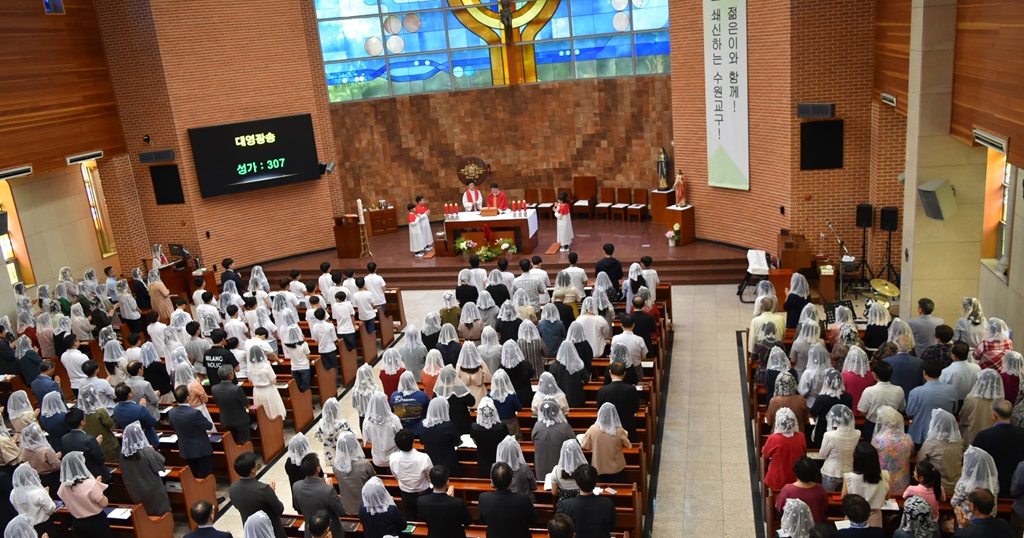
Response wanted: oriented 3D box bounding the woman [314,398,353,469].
[{"bbox_3d":[-2.102,2.294,9.499,0.450,1.540,0.360,-1,17,17],"label":"woman"}]

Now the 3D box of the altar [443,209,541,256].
[{"bbox_3d":[-0.504,-0.953,20.315,2.278,0.926,1.170,-2,16,15],"label":"altar"}]

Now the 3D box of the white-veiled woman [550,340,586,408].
[{"bbox_3d":[0.784,1.695,10.474,0.450,1.570,0.360,-2,17,15],"label":"white-veiled woman"}]

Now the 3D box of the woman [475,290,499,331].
[{"bbox_3d":[-0.358,1.136,13.752,0.460,1.573,0.380,-3,15,10],"label":"woman"}]

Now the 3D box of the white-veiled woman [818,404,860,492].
[{"bbox_3d":[3.396,2.133,8.035,0.450,1.575,0.360,-2,17,12],"label":"white-veiled woman"}]

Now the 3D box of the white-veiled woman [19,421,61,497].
[{"bbox_3d":[-5.945,2.680,9.912,0.470,1.544,0.420,0,16,19],"label":"white-veiled woman"}]

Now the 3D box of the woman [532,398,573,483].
[{"bbox_3d":[0.539,2.235,9.072,0.490,1.603,0.420,-2,16,15],"label":"woman"}]

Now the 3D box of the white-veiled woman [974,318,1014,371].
[{"bbox_3d":[6.106,1.353,9.767,0.470,1.565,0.380,-2,17,12],"label":"white-veiled woman"}]

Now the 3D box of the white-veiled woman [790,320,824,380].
[{"bbox_3d":[4.170,1.465,10.818,0.460,1.595,0.380,-5,15,3],"label":"white-veiled woman"}]

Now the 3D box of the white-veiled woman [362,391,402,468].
[{"bbox_3d":[-1.468,2.202,9.221,0.460,1.613,0.370,-2,16,15],"label":"white-veiled woman"}]

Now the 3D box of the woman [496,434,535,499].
[{"bbox_3d":[0.090,2.501,8.329,0.450,1.562,0.400,-2,16,15],"label":"woman"}]

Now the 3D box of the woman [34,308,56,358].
[{"bbox_3d":[-8.532,1.552,14.392,0.440,1.559,0.370,-2,16,15],"label":"woman"}]

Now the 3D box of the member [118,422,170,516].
[{"bbox_3d":[-4.451,2.641,9.569,0.480,1.600,0.400,-2,15,15],"label":"member"}]

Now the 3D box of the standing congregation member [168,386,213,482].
[{"bbox_3d":[-4.219,2.322,10.304,0.500,1.700,0.420,0,16,19],"label":"standing congregation member"}]

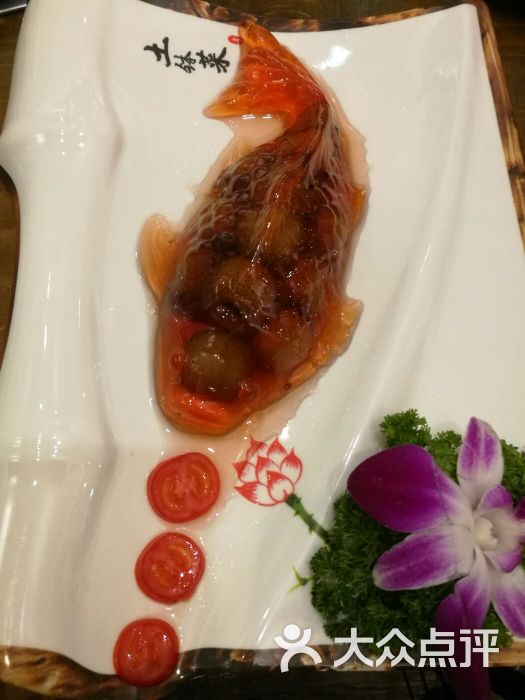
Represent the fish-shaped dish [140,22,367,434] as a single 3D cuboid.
[{"bbox_3d":[0.002,-0.067,0.242,0.104,0.037,0.207,16,76,4],"label":"fish-shaped dish"}]

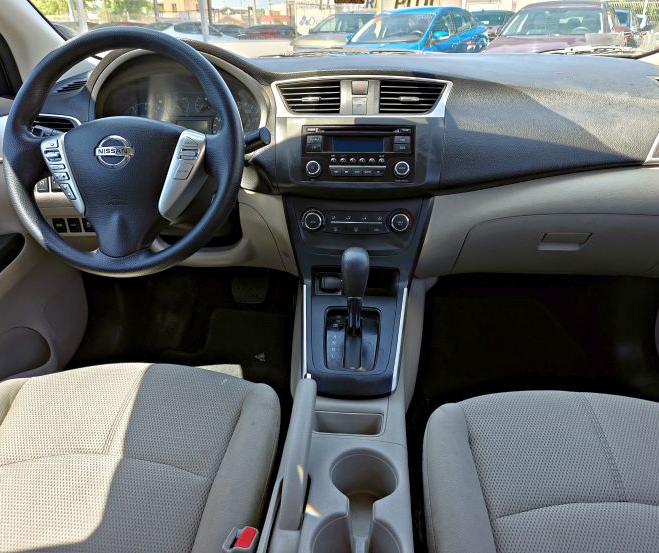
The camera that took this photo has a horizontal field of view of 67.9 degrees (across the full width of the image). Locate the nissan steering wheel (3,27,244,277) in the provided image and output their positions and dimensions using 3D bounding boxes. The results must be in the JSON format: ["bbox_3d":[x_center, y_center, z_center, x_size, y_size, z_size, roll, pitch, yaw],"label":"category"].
[{"bbox_3d":[-0.312,-0.188,0.756,0.378,0.378,0.095,2,2,4],"label":"nissan steering wheel"}]

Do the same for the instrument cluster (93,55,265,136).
[{"bbox_3d":[-0.290,-0.346,0.948,0.330,0.160,0.090,2,6,3],"label":"instrument cluster"}]

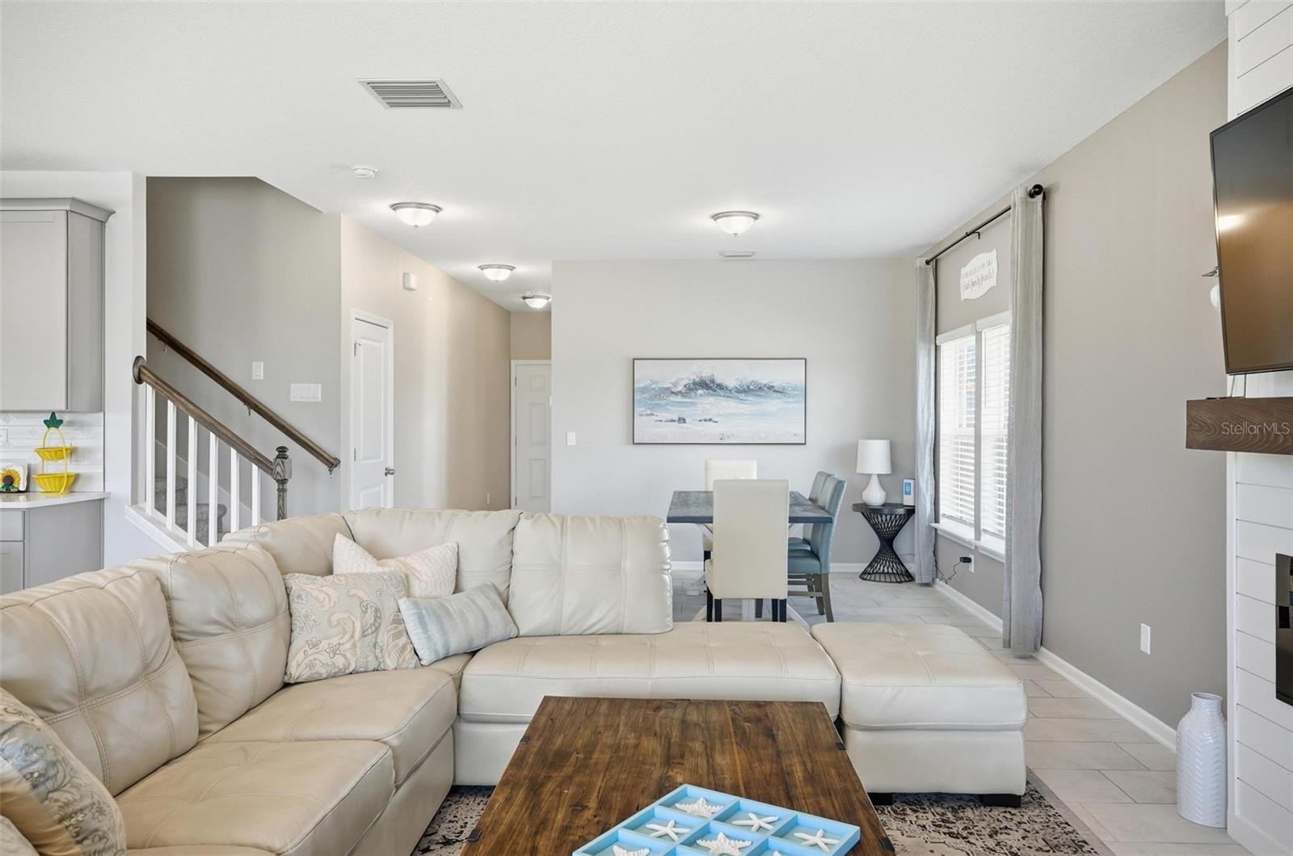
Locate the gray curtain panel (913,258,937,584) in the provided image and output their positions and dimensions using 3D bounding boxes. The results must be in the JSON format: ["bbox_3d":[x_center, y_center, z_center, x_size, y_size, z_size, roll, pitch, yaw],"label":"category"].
[{"bbox_3d":[2.229,-0.059,6.851,0.140,2.600,0.360,0,1,3],"label":"gray curtain panel"}]

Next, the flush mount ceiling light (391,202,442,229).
[{"bbox_3d":[-1.517,-1.382,5.707,0.335,0.146,0.335,0,1,3],"label":"flush mount ceiling light"}]

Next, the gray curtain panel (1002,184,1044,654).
[{"bbox_3d":[2.130,-0.040,4.870,0.120,2.610,0.370,0,1,3],"label":"gray curtain panel"}]

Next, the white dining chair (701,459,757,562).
[{"bbox_3d":[0.708,0.774,7.084,0.480,1.000,0.600,0,1,3],"label":"white dining chair"}]

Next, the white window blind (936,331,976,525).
[{"bbox_3d":[2.286,-0.002,6.374,0.060,1.380,0.880,0,1,3],"label":"white window blind"}]

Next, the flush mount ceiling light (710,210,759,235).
[{"bbox_3d":[0.609,-1.381,5.862,0.335,0.155,0.335,0,1,3],"label":"flush mount ceiling light"}]

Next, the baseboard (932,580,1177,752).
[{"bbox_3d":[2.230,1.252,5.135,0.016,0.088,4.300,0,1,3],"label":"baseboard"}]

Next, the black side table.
[{"bbox_3d":[2.023,0.961,7.230,0.565,0.616,0.565,0,1,3],"label":"black side table"}]

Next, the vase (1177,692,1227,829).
[{"bbox_3d":[1.906,1.118,2.926,0.172,0.408,0.172,0,1,3],"label":"vase"}]

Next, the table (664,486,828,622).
[{"bbox_3d":[0.668,0.905,6.066,1.000,0.760,1.800,0,1,3],"label":"table"}]

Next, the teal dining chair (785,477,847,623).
[{"bbox_3d":[0.994,0.807,5.677,0.580,0.960,0.480,0,1,3],"label":"teal dining chair"}]

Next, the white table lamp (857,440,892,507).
[{"bbox_3d":[1.917,0.382,7.218,0.300,0.555,0.300,0,1,3],"label":"white table lamp"}]

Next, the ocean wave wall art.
[{"bbox_3d":[0.638,-0.230,7.516,1.510,0.755,0.045,0,1,3],"label":"ocean wave wall art"}]

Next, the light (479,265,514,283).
[{"bbox_3d":[-1.382,-1.410,7.953,0.335,0.142,0.335,0,1,3],"label":"light"}]

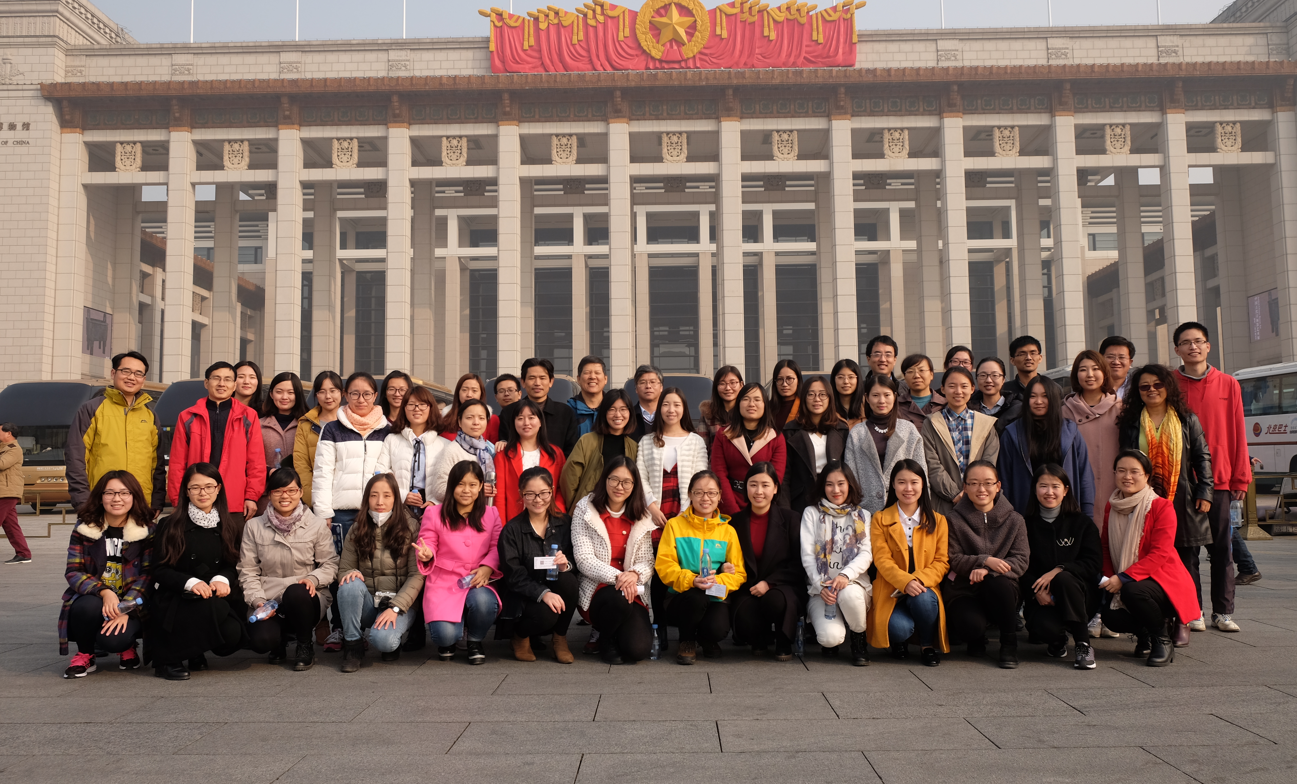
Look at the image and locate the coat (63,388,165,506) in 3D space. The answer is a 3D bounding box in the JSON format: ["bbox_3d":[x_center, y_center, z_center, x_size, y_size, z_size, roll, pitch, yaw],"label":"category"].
[{"bbox_3d":[-3.050,0.323,5.950,0.520,0.700,0.340,3,-6,-36],"label":"coat"}]

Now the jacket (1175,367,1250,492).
[{"bbox_3d":[3.431,0.225,6.450,0.540,0.750,0.330,-2,-5,19],"label":"jacket"}]

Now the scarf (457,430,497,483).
[{"bbox_3d":[-1.000,0.378,6.080,0.240,0.320,0.200,0,-5,-14],"label":"scarf"}]

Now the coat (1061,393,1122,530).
[{"bbox_3d":[2.552,0.442,6.000,0.420,0.870,0.300,-3,-5,22],"label":"coat"}]

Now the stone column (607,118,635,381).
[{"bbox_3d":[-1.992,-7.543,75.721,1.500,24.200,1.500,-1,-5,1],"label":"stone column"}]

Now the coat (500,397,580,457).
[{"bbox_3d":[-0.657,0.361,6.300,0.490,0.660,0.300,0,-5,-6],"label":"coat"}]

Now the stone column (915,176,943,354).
[{"bbox_3d":[24.939,-7.586,92.421,1.720,26.615,1.720,-1,-4,1],"label":"stone column"}]

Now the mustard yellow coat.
[{"bbox_3d":[1.376,0.980,5.520,0.410,0.740,0.450,-1,-5,6],"label":"mustard yellow coat"}]

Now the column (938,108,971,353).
[{"bbox_3d":[22.216,-7.206,75.345,1.520,26.000,1.520,-1,-5,1],"label":"column"}]

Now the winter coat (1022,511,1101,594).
[{"bbox_3d":[2.027,0.806,5.128,0.410,0.480,0.390,-3,-5,21],"label":"winter coat"}]

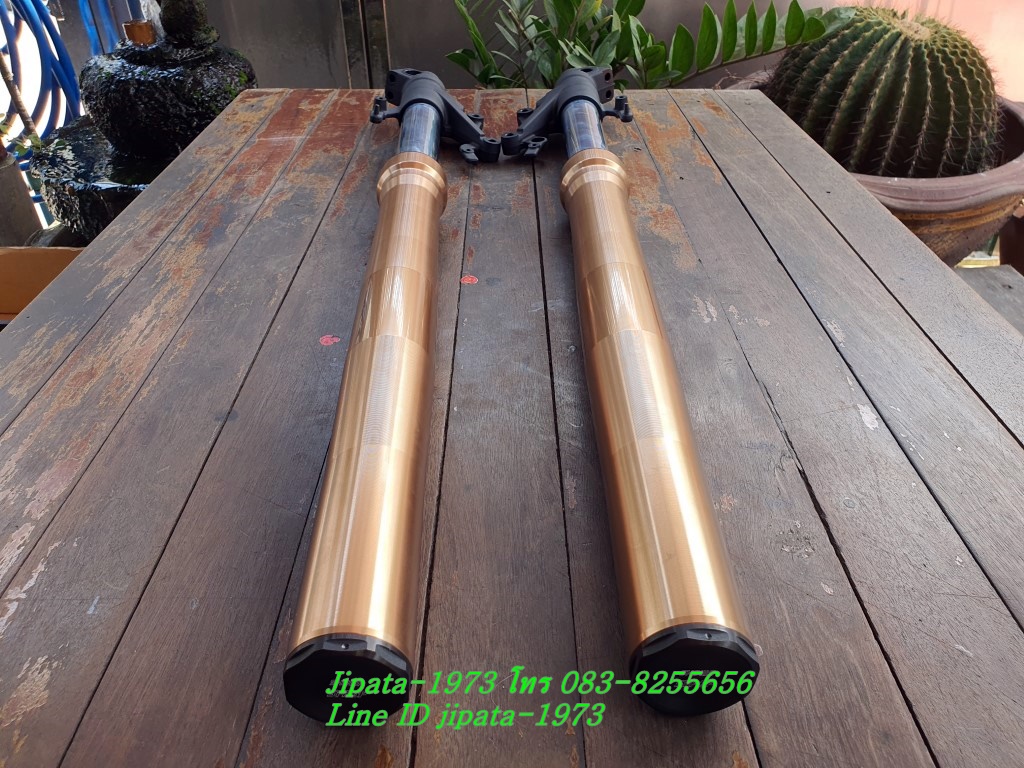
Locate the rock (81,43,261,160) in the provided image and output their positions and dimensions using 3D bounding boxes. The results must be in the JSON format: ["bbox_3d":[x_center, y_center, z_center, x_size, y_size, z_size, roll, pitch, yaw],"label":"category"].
[{"bbox_3d":[-0.620,-0.518,1.400,0.286,0.172,0.258,-14,38,-19],"label":"rock"}]

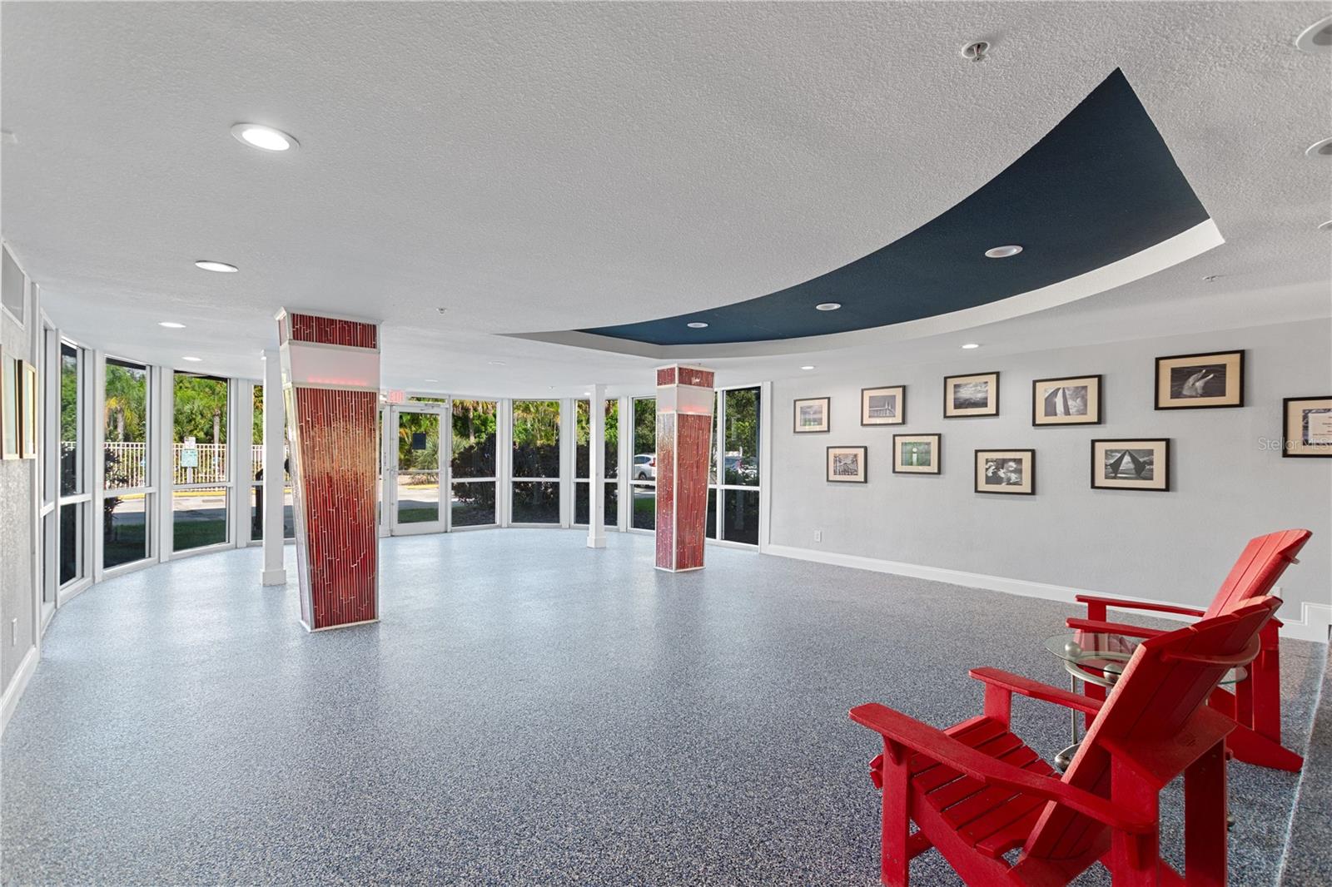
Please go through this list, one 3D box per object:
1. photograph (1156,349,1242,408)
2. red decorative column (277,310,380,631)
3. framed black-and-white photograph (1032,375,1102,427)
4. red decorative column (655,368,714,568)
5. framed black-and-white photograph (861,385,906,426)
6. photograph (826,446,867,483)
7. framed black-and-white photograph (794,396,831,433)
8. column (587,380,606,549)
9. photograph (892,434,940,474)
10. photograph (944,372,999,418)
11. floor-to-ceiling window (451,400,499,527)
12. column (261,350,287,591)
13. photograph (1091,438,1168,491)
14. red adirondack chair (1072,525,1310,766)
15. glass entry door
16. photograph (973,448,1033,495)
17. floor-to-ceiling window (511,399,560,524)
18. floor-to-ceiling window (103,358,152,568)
[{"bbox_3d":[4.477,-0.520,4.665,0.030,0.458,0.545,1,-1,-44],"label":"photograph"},{"bbox_3d":[-2.670,0.220,4.425,0.660,2.420,0.420,2,-1,-40],"label":"red decorative column"},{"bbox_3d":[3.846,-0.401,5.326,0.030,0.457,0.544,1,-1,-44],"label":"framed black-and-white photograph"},{"bbox_3d":[0.231,0.301,6.866,0.650,2.440,0.370,1,-1,-44],"label":"red decorative column"},{"bbox_3d":[2.605,-0.448,6.677,0.030,0.475,0.547,2,-1,-43],"label":"framed black-and-white photograph"},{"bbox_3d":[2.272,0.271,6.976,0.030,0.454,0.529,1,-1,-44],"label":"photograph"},{"bbox_3d":[1.932,-0.369,7.385,0.030,0.475,0.547,2,-1,-43],"label":"framed black-and-white photograph"},{"bbox_3d":[-1.045,0.331,8.270,0.215,2.430,0.215,2,-1,-41],"label":"column"},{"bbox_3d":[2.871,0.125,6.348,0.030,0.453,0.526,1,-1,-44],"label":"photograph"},{"bbox_3d":[3.279,-0.513,5.967,0.030,0.475,0.547,2,-1,-43],"label":"photograph"},{"bbox_3d":[-3.403,0.362,9.899,0.840,2.270,0.080,1,-1,-36],"label":"floor-to-ceiling window"},{"bbox_3d":[-4.149,0.258,5.885,0.180,2.440,0.180,1,-1,-44],"label":"column"},{"bbox_3d":[4.173,0.191,4.999,0.030,0.475,0.547,2,-1,-43],"label":"photograph"},{"bbox_3d":[2.594,0.933,2.842,0.860,1.030,0.760,0,-1,37],"label":"red adirondack chair"},{"bbox_3d":[-4.156,0.460,9.356,0.870,2.140,0.050,1,-1,-36],"label":"glass entry door"},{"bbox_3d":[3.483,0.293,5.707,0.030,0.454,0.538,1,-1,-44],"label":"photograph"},{"bbox_3d":[-2.445,0.352,10.426,0.930,2.330,0.060,1,-1,0],"label":"floor-to-ceiling window"},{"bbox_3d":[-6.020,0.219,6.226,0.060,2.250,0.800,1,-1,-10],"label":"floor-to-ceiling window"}]

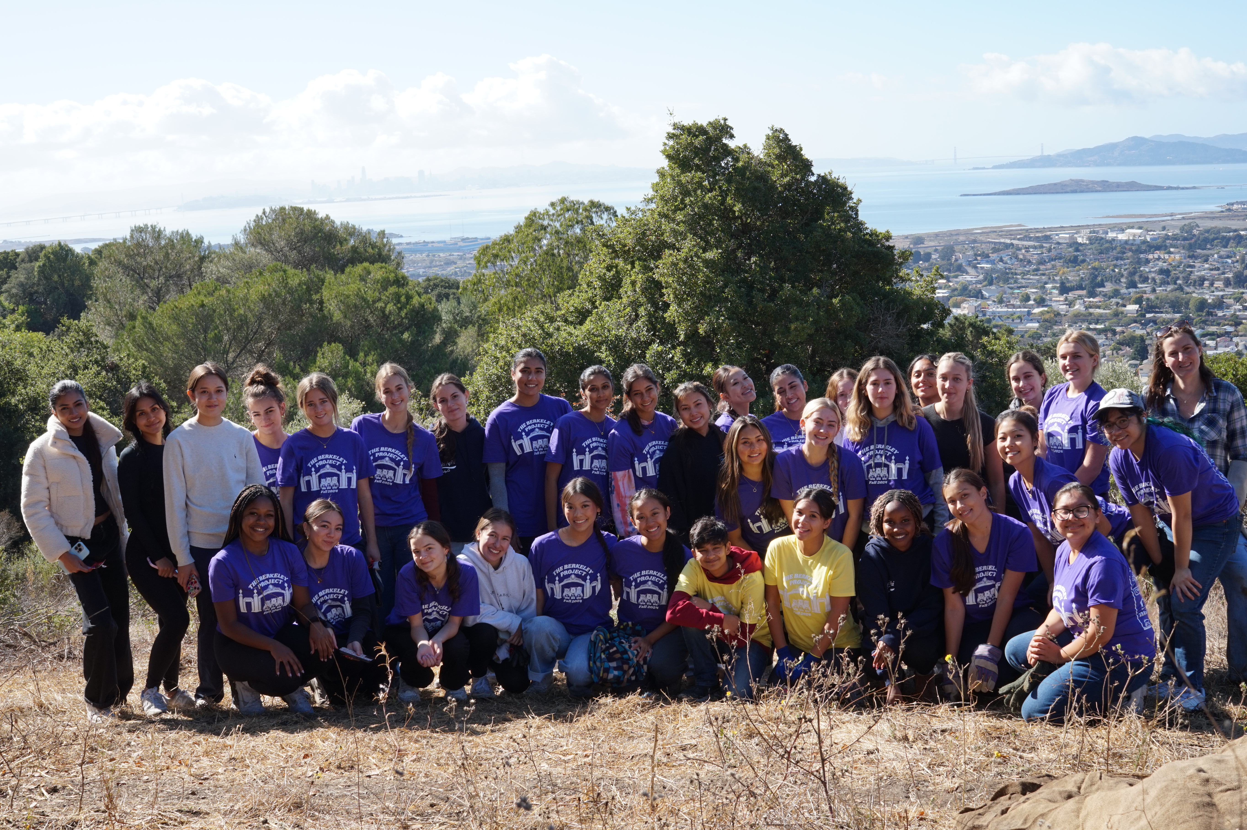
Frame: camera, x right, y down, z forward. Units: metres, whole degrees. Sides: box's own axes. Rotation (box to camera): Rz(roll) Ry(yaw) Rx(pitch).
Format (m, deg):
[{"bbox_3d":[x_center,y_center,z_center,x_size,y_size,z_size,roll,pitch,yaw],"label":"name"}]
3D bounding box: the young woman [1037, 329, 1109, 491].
[{"bbox_3d":[2.127,0.439,6.952,0.320,1.702,0.480,-12,13,-42],"label":"young woman"}]

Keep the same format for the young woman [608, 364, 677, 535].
[{"bbox_3d":[0.108,0.520,7.415,0.460,1.576,0.320,-7,10,-21],"label":"young woman"}]

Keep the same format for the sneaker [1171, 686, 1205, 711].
[{"bbox_3d":[2.435,1.222,6.270,0.100,0.110,0.250,6,13,40],"label":"sneaker"}]

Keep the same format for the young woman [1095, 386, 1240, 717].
[{"bbox_3d":[2.344,0.575,6.240,0.680,1.397,0.480,-10,13,-39],"label":"young woman"}]

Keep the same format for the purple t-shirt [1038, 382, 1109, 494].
[{"bbox_3d":[2.083,0.119,6.720,0.420,0.555,0.280,5,12,38],"label":"purple t-shirt"}]

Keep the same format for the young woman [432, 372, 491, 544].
[{"bbox_3d":[-0.831,0.563,7.599,0.480,1.576,0.300,-4,10,-7],"label":"young woman"}]

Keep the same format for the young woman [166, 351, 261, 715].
[{"bbox_3d":[-1.964,0.568,6.970,0.470,1.660,0.310,-5,10,-12],"label":"young woman"}]

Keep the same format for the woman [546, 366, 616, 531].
[{"bbox_3d":[-0.172,0.545,7.450,0.500,1.610,0.320,-4,10,-5],"label":"woman"}]

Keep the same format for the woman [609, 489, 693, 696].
[{"bbox_3d":[0.132,0.795,6.700,0.450,0.926,0.620,-3,10,0],"label":"woman"}]

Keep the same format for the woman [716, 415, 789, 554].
[{"bbox_3d":[0.664,0.657,7.150,0.500,1.330,0.450,-4,10,-5],"label":"woman"}]

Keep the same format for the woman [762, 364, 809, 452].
[{"bbox_3d":[0.861,0.510,7.657,0.460,1.563,0.320,-2,10,6],"label":"woman"}]

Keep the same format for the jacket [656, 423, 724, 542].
[{"bbox_3d":[0.328,0.359,7.050,0.460,0.620,0.300,-2,10,2],"label":"jacket"}]

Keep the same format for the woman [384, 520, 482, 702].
[{"bbox_3d":[-0.924,0.943,7.020,0.470,0.900,0.620,-3,10,0],"label":"woman"}]

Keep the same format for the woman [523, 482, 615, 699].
[{"bbox_3d":[-0.249,0.793,7.028,0.460,1.002,0.660,-3,10,1],"label":"woman"}]

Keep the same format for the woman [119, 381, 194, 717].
[{"bbox_3d":[-2.168,0.629,6.888,0.420,1.594,0.380,-12,13,-42],"label":"woman"}]

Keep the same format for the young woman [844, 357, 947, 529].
[{"bbox_3d":[1.288,0.538,6.900,0.470,1.640,0.320,1,10,18],"label":"young woman"}]

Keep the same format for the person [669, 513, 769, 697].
[{"bbox_3d":[0.451,0.876,6.889,0.480,0.820,0.620,0,10,15],"label":"person"}]

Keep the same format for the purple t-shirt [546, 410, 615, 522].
[{"bbox_3d":[-0.166,0.324,7.380,0.500,0.660,0.270,-4,10,-5],"label":"purple t-shirt"}]

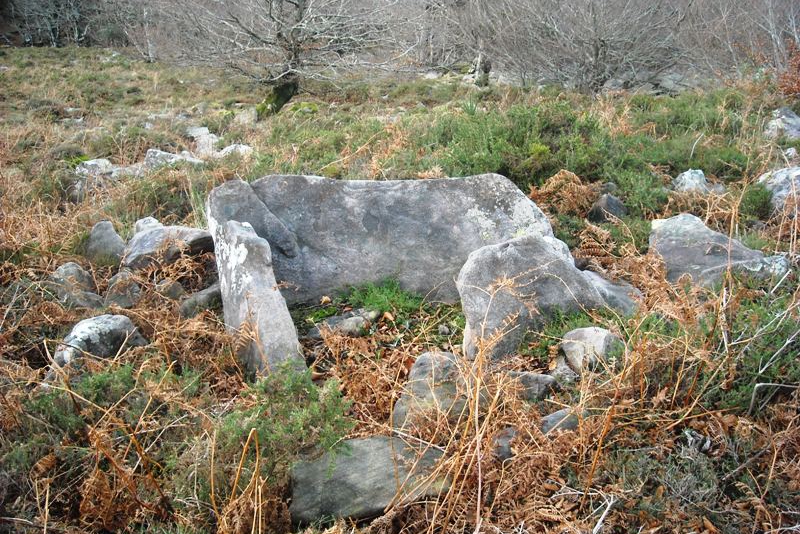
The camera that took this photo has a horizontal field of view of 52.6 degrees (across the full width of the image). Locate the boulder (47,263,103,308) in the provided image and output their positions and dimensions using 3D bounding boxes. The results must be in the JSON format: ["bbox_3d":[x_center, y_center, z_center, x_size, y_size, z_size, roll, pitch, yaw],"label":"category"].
[{"bbox_3d":[-1.888,0.106,4.700,0.263,0.254,0.223,0,15,0],"label":"boulder"}]

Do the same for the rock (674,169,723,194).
[{"bbox_3d":[2.801,-0.804,7.600,0.423,0.201,0.296,0,15,0],"label":"rock"}]

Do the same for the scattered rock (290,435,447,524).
[{"bbox_3d":[-0.121,0.754,2.950,0.530,0.220,0.340,-6,18,-19],"label":"scattered rock"}]

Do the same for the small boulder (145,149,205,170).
[{"bbox_3d":[-2.504,-1.197,9.000,0.614,0.196,0.368,0,15,0],"label":"small boulder"}]

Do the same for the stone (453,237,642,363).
[{"bbox_3d":[0.788,0.124,4.350,1.000,0.560,0.420,-9,19,-27],"label":"stone"}]

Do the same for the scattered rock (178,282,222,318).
[{"bbox_3d":[-1.123,0.184,4.650,0.300,0.180,0.250,0,17,0],"label":"scattered rock"}]

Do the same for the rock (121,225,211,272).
[{"bbox_3d":[-1.464,-0.125,5.200,0.560,0.240,0.380,1,17,5],"label":"rock"}]

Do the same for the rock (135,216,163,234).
[{"bbox_3d":[-1.722,-0.279,5.550,0.200,0.160,0.180,0,17,0],"label":"rock"}]

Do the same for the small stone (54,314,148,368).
[{"bbox_3d":[-1.490,0.363,4.050,0.420,0.220,0.310,0,17,0],"label":"small stone"}]

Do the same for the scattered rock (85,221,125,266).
[{"bbox_3d":[-1.952,-0.156,5.350,0.218,0.279,0.174,0,15,0],"label":"scattered rock"}]

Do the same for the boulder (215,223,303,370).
[{"bbox_3d":[-0.690,0.142,4.000,0.384,0.728,0.422,0,15,0],"label":"boulder"}]

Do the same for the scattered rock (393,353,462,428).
[{"bbox_3d":[0.114,0.519,3.420,0.291,0.285,0.262,0,15,0],"label":"scattered rock"}]

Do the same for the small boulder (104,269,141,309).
[{"bbox_3d":[-1.628,0.132,4.750,0.173,0.220,0.156,0,15,0],"label":"small boulder"}]

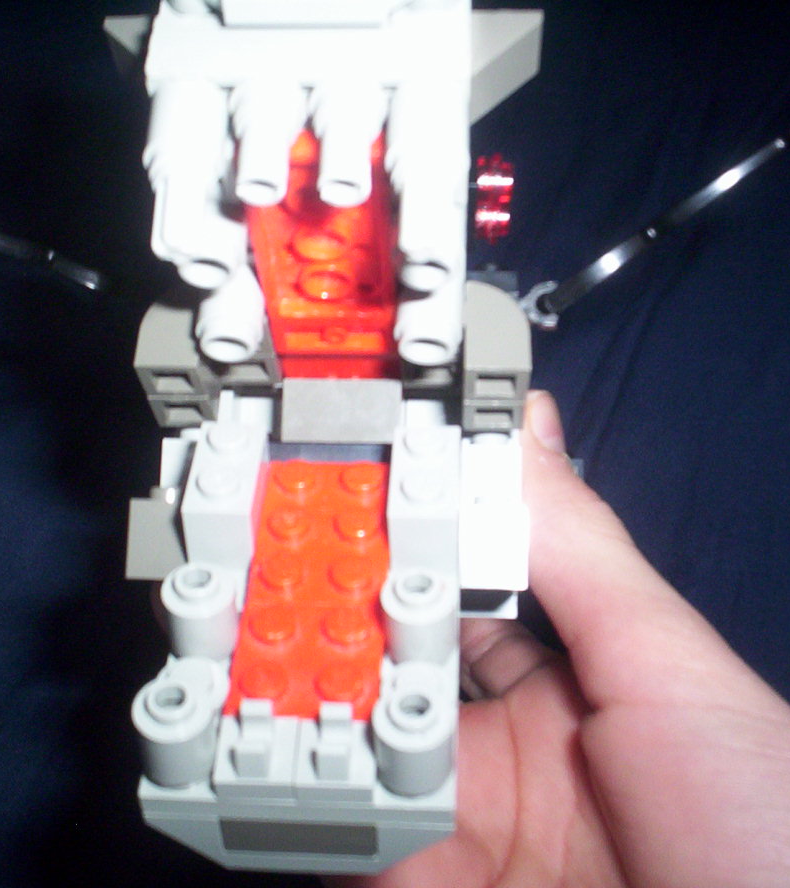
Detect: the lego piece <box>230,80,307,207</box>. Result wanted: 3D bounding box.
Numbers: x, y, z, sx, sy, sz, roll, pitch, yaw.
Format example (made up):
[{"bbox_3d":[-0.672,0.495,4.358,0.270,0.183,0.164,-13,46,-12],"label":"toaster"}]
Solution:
[{"bbox_3d":[-0.013,-0.029,0.129,0.008,0.008,0.010,1,65,2],"label":"lego piece"}]

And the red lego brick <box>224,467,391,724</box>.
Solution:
[{"bbox_3d":[-0.009,0.016,0.151,0.016,0.005,0.040,1,41,2],"label":"red lego brick"}]

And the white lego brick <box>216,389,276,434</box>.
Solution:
[{"bbox_3d":[-0.020,-0.003,0.175,0.008,0.008,0.009,1,65,2],"label":"white lego brick"}]

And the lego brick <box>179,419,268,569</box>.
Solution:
[{"bbox_3d":[-0.020,0.006,0.158,0.008,0.011,0.016,1,41,2],"label":"lego brick"}]

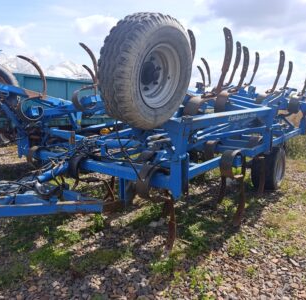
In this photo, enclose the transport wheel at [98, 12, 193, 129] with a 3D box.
[{"bbox_3d":[-0.029,-0.544,1.895,0.280,0.770,0.770,23,22,36],"label":"transport wheel"}]

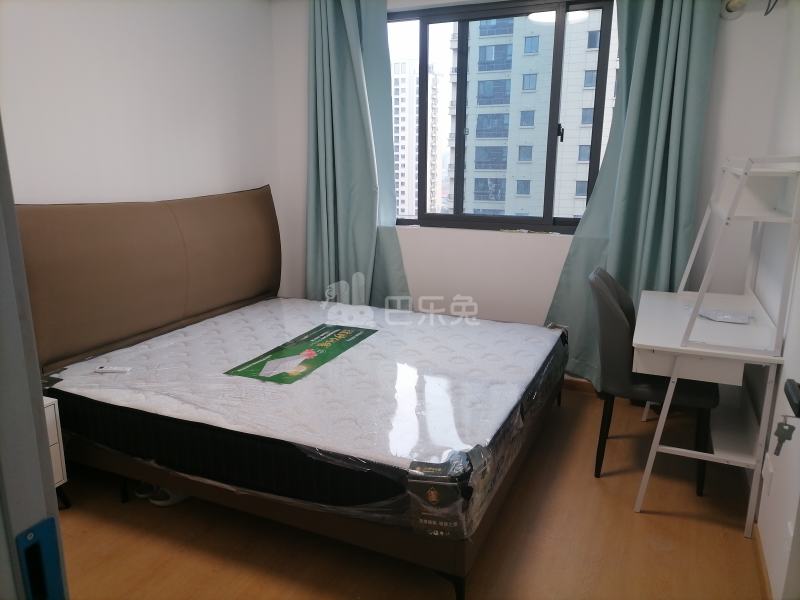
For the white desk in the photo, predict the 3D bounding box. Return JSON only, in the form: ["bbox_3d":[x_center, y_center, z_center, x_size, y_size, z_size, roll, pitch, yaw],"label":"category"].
[{"bbox_3d":[1.323,0.438,2.745,0.496,0.723,1.018,6,15,23],"label":"white desk"}]

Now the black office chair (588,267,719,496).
[{"bbox_3d":[1.143,0.341,2.766,0.600,0.900,0.480,6,15,23],"label":"black office chair"}]

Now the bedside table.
[{"bbox_3d":[-1.640,0.658,2.346,0.395,0.470,0.427,6,15,23],"label":"bedside table"}]

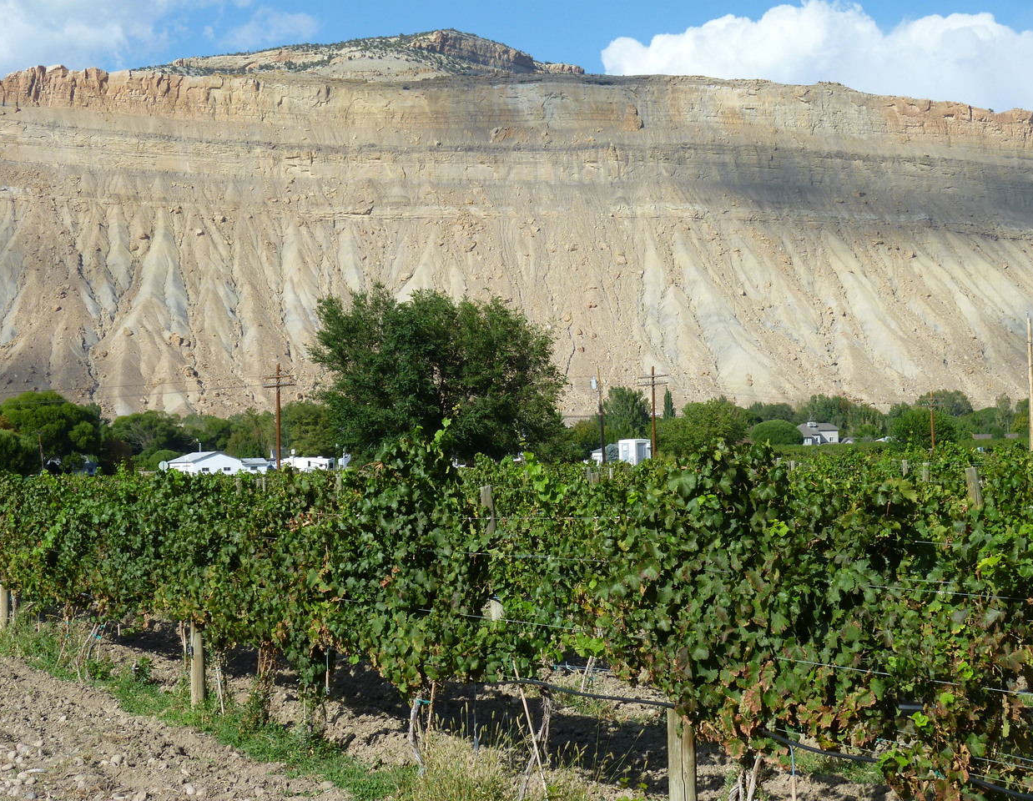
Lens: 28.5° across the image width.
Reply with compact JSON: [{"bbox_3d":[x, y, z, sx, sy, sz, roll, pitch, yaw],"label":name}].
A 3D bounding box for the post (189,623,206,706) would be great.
[{"bbox_3d":[-2.159,1.343,13.800,0.090,1.500,0.090,-1,-1,26],"label":"post"}]

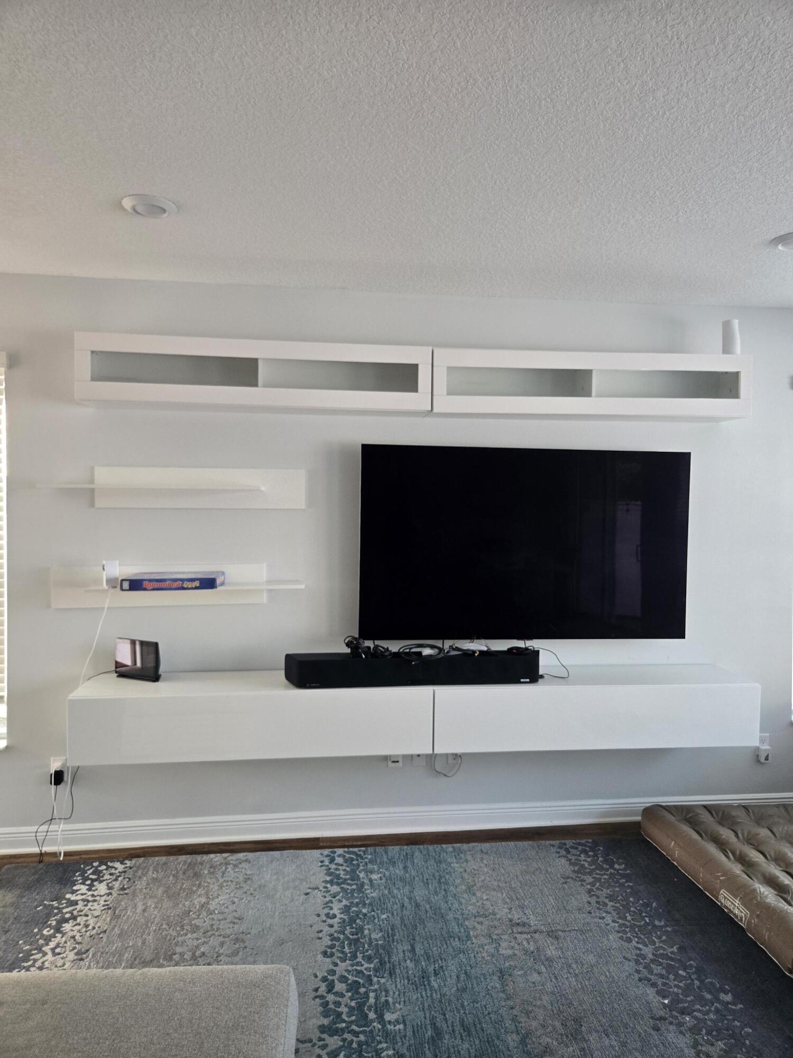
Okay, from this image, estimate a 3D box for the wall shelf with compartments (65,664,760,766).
[{"bbox_3d":[0.140,0.876,3.418,3.191,0.304,0.407,0,2,-6],"label":"wall shelf with compartments"}]

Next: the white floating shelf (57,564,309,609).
[{"bbox_3d":[-1.050,0.283,3.372,1.218,0.198,0.200,0,2,-6],"label":"white floating shelf"}]

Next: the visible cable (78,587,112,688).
[{"bbox_3d":[-1.419,0.515,3.313,0.161,0.474,0.120,0,2,-6],"label":"visible cable"}]

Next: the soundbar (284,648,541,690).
[{"bbox_3d":[0.102,0.660,3.342,1.257,0.134,0.171,0,2,-6],"label":"soundbar"}]

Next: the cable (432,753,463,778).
[{"bbox_3d":[0.265,1.208,3.599,0.150,0.129,0.060,0,2,-6],"label":"cable"}]

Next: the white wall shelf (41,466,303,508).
[{"bbox_3d":[-1.045,-0.196,3.354,1.209,0.197,0.200,0,2,-6],"label":"white wall shelf"}]

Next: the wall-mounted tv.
[{"bbox_3d":[0.666,0.077,3.586,1.704,0.968,0.050,0,2,-6],"label":"wall-mounted tv"}]

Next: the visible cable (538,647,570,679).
[{"bbox_3d":[0.772,0.656,3.439,0.154,0.146,0.100,0,2,-6],"label":"visible cable"}]

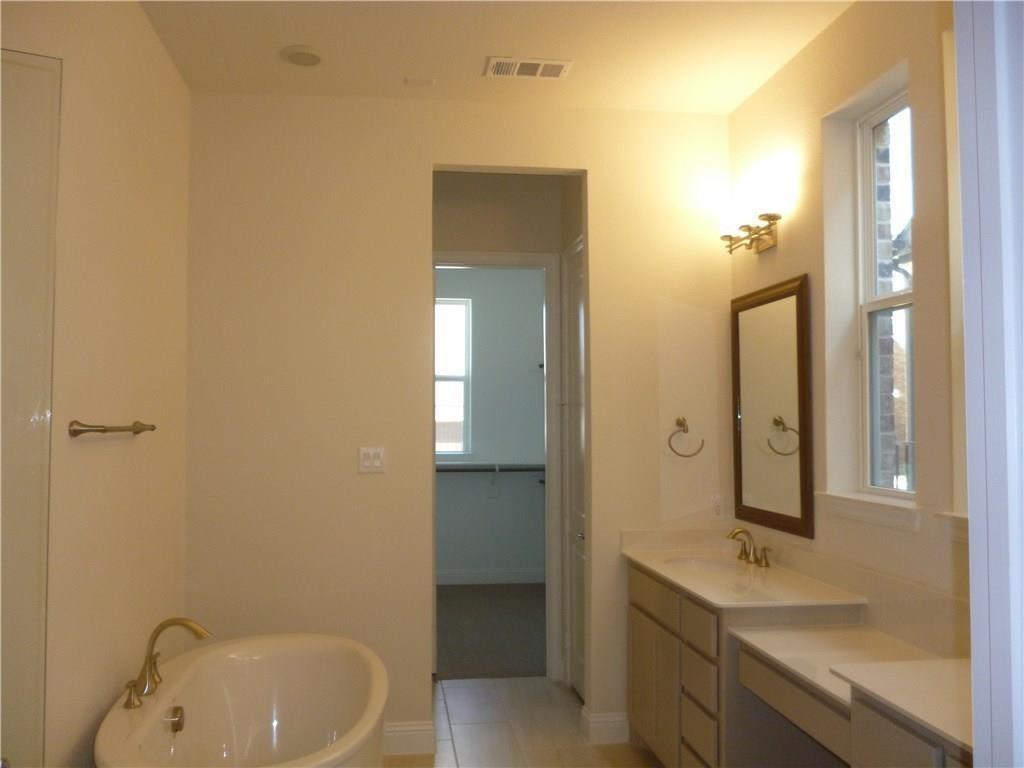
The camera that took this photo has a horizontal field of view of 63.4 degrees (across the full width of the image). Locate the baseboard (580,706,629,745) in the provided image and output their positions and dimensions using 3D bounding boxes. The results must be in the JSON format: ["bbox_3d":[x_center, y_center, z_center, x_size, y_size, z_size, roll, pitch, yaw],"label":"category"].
[{"bbox_3d":[0.449,1.642,4.006,0.200,0.149,0.141,0,-2,-8],"label":"baseboard"}]

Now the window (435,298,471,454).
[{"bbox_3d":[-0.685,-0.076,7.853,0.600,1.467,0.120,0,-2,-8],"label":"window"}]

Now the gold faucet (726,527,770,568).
[{"bbox_3d":[1.043,0.729,3.714,0.143,0.151,0.287,0,-2,-8],"label":"gold faucet"}]

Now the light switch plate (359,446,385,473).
[{"bbox_3d":[-0.649,0.355,3.844,0.115,0.118,0.010,0,-2,-8],"label":"light switch plate"}]

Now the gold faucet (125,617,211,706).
[{"bbox_3d":[-1.173,0.942,2.866,0.248,0.256,0.302,0,-2,-8],"label":"gold faucet"}]

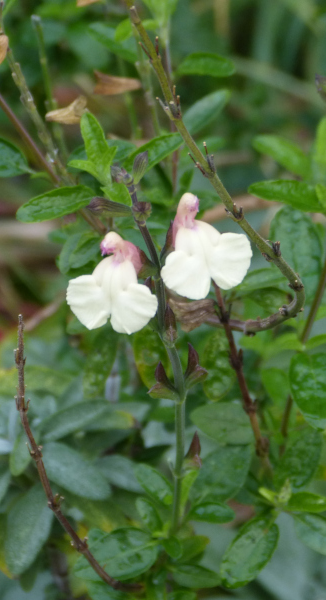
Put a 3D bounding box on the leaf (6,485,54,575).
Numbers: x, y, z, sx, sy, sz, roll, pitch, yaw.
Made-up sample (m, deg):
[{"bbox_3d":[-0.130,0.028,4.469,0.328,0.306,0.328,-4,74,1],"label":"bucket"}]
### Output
[{"bbox_3d":[-0.040,0.068,1.060,0.013,0.029,0.006,13,6,-2],"label":"leaf"}]

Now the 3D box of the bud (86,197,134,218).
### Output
[{"bbox_3d":[-0.015,-0.026,1.000,0.013,0.005,0.005,8,18,6],"label":"bud"}]

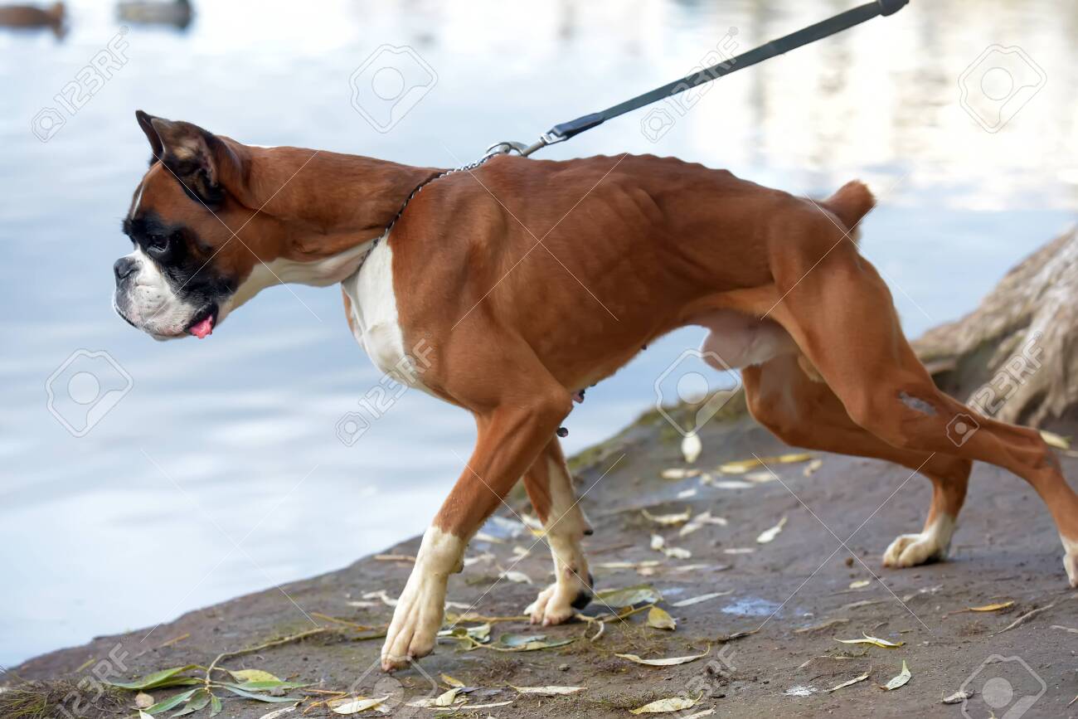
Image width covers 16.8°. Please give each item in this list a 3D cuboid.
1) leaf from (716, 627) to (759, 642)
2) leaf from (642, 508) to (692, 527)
[{"bbox_3d":[0.225,0.313,4.160,0.058,0.010,0.022,-9,11,-31],"label":"leaf"},{"bbox_3d":[0.180,0.222,5.129,0.070,0.018,0.022,-1,9,-5],"label":"leaf"}]

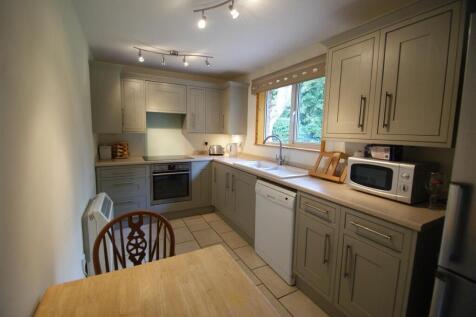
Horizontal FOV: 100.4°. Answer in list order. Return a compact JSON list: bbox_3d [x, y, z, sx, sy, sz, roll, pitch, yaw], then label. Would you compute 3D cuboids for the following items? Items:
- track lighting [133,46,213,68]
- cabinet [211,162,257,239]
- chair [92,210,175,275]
[{"bbox_3d":[-0.755,-1.216,2.391,0.920,0.200,0.190,-2,8,-22],"label":"track lighting"},{"bbox_3d":[0.154,0.478,2.837,0.580,0.760,1.180,-4,9,-30],"label":"cabinet"},{"bbox_3d":[-0.459,0.772,0.963,0.430,0.910,0.520,-4,9,-30],"label":"chair"}]

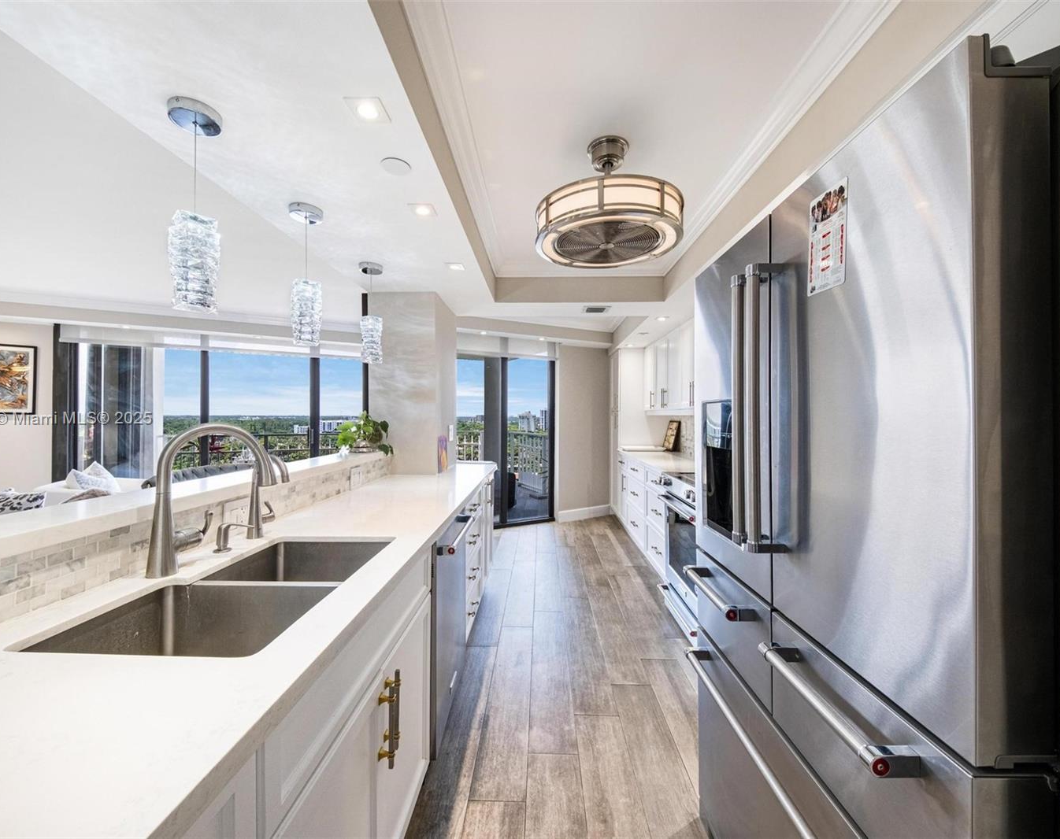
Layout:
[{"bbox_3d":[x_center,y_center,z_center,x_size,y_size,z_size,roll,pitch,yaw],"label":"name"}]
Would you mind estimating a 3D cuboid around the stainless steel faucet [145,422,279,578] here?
[{"bbox_3d":[-0.834,0.200,1.122,0.280,0.378,0.125,0,0,-20],"label":"stainless steel faucet"}]

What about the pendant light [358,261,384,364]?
[{"bbox_3d":[-0.905,-0.598,2.395,0.127,0.560,0.127,0,0,2],"label":"pendant light"}]

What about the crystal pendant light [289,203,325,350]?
[{"bbox_3d":[-0.931,-0.595,1.750,0.127,0.565,0.127,0,0,2],"label":"crystal pendant light"}]

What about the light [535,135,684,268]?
[{"bbox_3d":[0.325,-0.932,1.760,0.600,0.395,0.600,0,0,2],"label":"light"}]

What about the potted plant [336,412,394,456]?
[{"bbox_3d":[-1.085,0.094,2.770,0.360,0.285,0.280,0,0,2],"label":"potted plant"}]

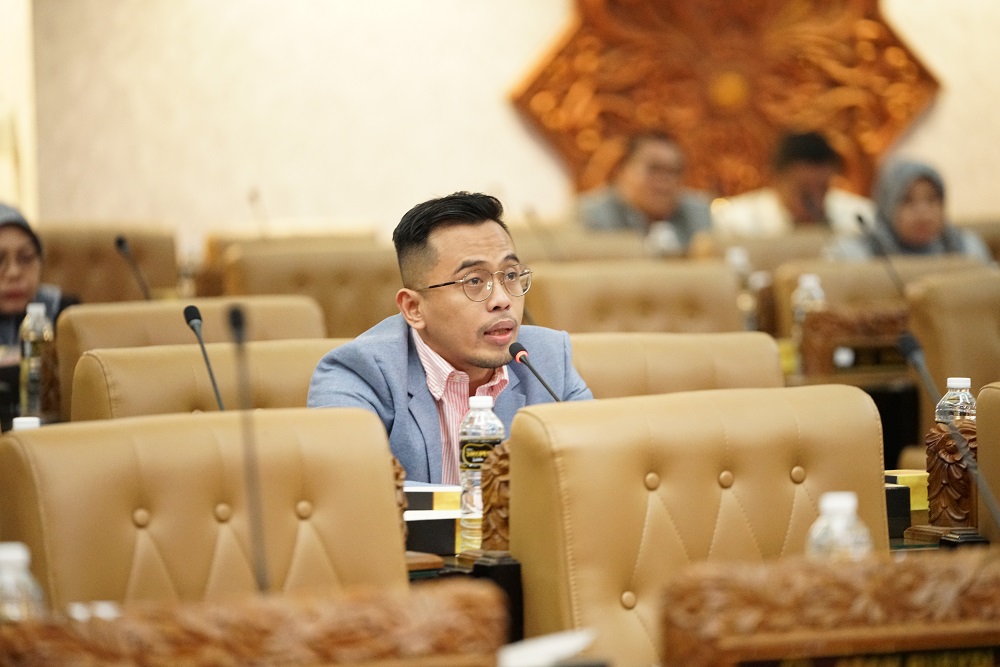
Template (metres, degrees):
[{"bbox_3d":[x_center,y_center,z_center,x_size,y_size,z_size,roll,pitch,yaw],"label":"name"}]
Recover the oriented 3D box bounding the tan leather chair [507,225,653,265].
[{"bbox_3d":[0.273,0.217,14.410,0.580,0.970,0.620,-2,3,-33],"label":"tan leather chair"}]

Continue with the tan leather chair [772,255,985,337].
[{"bbox_3d":[0.939,0.359,12.277,0.580,1.050,0.640,-2,3,-29],"label":"tan leather chair"}]

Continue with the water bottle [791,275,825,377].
[{"bbox_3d":[0.649,-0.020,11.650,0.064,0.214,0.064,-2,3,-33],"label":"water bottle"}]

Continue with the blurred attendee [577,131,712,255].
[{"bbox_3d":[0.507,0.022,16.070,0.520,1.200,0.750,-1,3,-28],"label":"blurred attendee"}]

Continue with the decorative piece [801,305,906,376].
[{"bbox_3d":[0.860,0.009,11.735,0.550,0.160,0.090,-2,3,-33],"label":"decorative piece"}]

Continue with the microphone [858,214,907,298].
[{"bbox_3d":[0.836,-0.081,11.800,0.090,0.350,0.240,-2,3,-30],"label":"microphone"}]

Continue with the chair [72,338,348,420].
[{"bbox_3d":[-0.296,0.544,8.477,0.580,1.050,0.640,-2,3,-29],"label":"chair"}]

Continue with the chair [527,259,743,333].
[{"bbox_3d":[0.387,0.376,11.674,0.580,1.050,0.640,-2,3,-27],"label":"chair"}]

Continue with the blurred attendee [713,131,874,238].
[{"bbox_3d":[0.969,0.009,16.373,0.540,1.190,0.750,-2,3,-30],"label":"blurred attendee"}]

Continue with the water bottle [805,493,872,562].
[{"bbox_3d":[0.355,0.277,5.805,0.063,0.220,0.063,-2,3,-30],"label":"water bottle"}]

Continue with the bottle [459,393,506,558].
[{"bbox_3d":[-0.025,0.191,7.450,0.064,0.214,0.064,0,3,0],"label":"bottle"}]

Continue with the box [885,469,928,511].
[{"bbox_3d":[0.596,0.235,8.339,0.090,0.055,0.110,-3,3,-35],"label":"box"}]

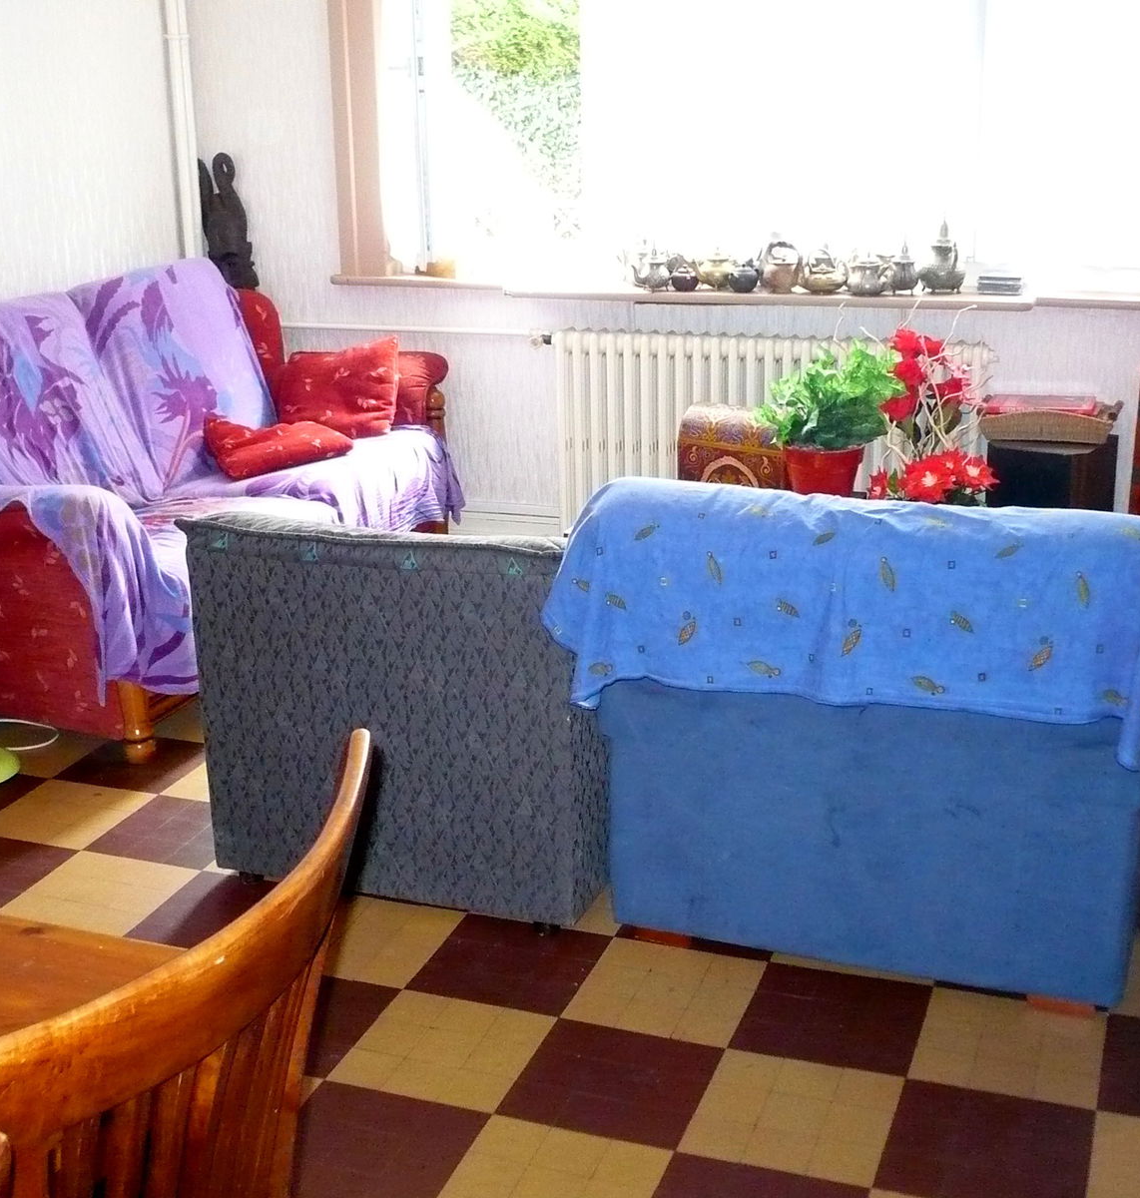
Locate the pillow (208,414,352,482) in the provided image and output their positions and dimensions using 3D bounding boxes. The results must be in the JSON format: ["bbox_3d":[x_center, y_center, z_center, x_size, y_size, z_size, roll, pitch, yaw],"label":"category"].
[{"bbox_3d":[-0.911,-0.478,4.971,0.360,0.160,0.430,9,20,30],"label":"pillow"}]

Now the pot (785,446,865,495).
[{"bbox_3d":[0.727,-0.353,4.616,0.225,0.175,0.225,-1,17,0],"label":"pot"}]

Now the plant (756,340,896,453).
[{"bbox_3d":[0.723,-0.568,4.550,0.400,0.275,0.360,5,18,19],"label":"plant"}]

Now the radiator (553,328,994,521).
[{"bbox_3d":[0.636,-0.487,5.157,1.375,0.715,0.170,5,18,19],"label":"radiator"}]

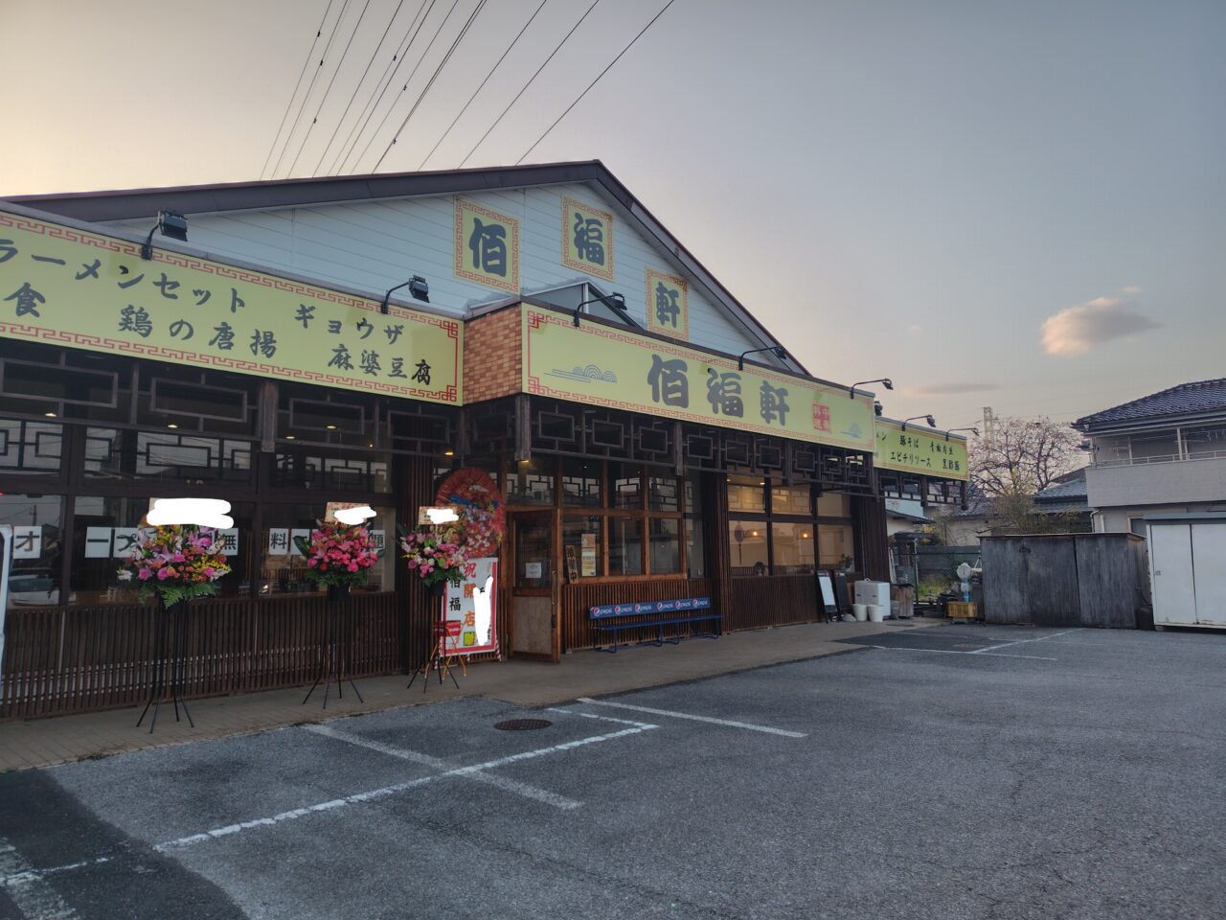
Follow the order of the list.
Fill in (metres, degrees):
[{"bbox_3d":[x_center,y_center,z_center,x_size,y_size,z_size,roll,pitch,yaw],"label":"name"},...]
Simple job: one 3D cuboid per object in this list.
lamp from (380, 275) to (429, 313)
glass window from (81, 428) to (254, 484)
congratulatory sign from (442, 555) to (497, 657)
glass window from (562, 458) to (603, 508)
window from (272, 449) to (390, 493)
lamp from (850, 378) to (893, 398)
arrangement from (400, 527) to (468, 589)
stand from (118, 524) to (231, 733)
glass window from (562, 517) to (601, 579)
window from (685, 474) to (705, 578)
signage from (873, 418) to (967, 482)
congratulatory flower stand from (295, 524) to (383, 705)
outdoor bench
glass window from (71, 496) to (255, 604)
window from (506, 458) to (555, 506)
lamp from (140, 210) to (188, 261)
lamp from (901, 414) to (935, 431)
[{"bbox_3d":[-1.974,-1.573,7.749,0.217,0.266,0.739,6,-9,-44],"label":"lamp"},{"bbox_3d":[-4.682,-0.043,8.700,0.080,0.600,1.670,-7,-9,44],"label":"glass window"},{"bbox_3d":[-1.893,1.922,10.775,0.894,1.251,0.070,6,-9,-44],"label":"congratulatory sign"},{"bbox_3d":[-0.482,0.350,12.467,0.834,0.774,0.089,6,-9,-44],"label":"glass window"},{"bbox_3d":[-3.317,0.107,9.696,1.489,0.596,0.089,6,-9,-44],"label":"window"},{"bbox_3d":[4.085,-1.132,12.929,0.690,0.240,0.200,-7,-9,44],"label":"lamp"},{"bbox_3d":[-2.042,1.126,9.360,0.540,0.690,0.760,-7,-9,44],"label":"arrangement"},{"bbox_3d":[-3.763,1.380,6.990,0.894,1.767,0.665,6,-9,-44],"label":"stand"},{"bbox_3d":[-0.476,1.379,12.861,0.080,0.980,0.860,-7,-9,44],"label":"glass window"},{"bbox_3d":[1.410,1.147,14.355,0.566,1.847,0.099,6,-9,-44],"label":"window"},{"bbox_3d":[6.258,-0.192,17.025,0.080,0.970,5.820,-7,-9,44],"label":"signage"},{"bbox_3d":[-2.849,1.567,8.462,0.580,1.855,0.840,-7,-9,44],"label":"congratulatory flower stand"},{"bbox_3d":[0.801,2.696,13.466,0.470,0.685,2.880,-7,-9,44],"label":"outdoor bench"},{"bbox_3d":[-4.666,0.946,8.590,0.080,1.080,1.755,-7,-9,44],"label":"glass window"},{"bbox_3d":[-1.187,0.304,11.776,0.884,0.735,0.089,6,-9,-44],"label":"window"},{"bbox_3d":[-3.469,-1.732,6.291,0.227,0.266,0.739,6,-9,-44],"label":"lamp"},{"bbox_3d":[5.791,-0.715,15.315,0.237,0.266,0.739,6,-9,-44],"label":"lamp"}]

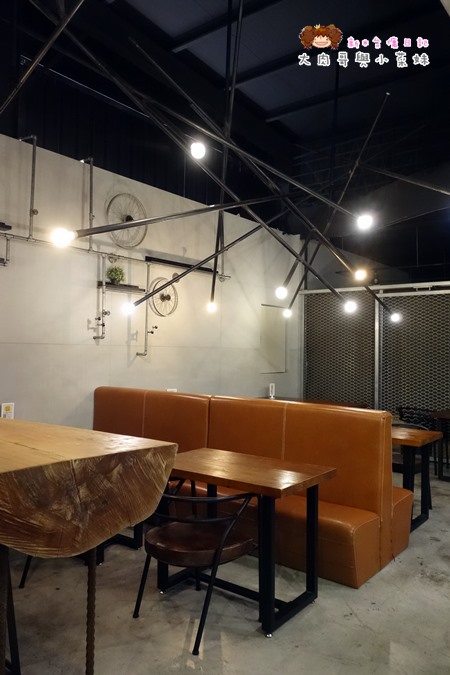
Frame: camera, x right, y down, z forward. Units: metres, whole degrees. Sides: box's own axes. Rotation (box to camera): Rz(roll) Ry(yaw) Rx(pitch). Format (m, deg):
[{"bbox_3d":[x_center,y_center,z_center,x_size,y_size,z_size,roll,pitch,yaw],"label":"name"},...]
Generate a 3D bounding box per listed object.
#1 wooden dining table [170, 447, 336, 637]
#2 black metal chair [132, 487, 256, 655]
[{"bbox_3d":[0.077,1.161,3.176,0.997,0.765,0.605,0,-1,38],"label":"wooden dining table"},{"bbox_3d":[-0.149,1.169,2.852,0.515,0.731,0.525,2,-2,-45],"label":"black metal chair"}]

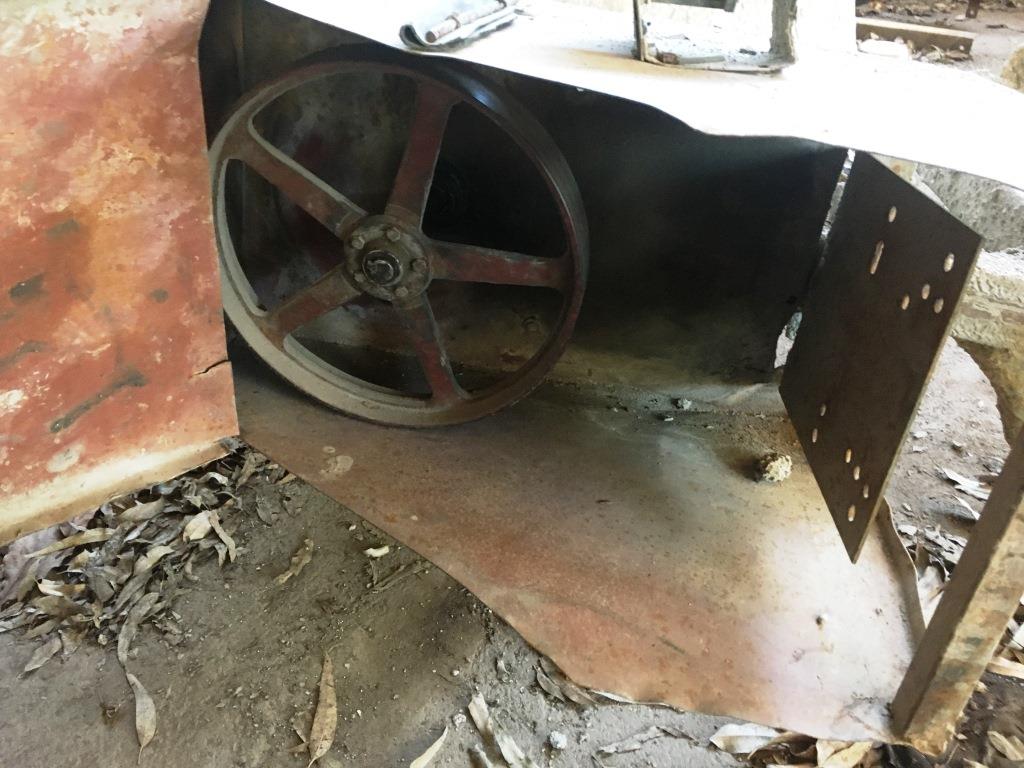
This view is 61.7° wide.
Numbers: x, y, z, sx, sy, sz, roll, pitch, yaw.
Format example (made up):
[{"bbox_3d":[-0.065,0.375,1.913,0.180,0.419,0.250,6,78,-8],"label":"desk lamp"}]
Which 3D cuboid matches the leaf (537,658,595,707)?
[{"bbox_3d":[0.064,0.367,1.052,0.076,0.018,0.030,30,40,32],"label":"leaf"}]

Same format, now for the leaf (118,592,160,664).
[{"bbox_3d":[-0.460,0.299,1.058,0.022,0.020,0.094,4,33,-3],"label":"leaf"}]

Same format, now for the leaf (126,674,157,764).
[{"bbox_3d":[-0.508,0.454,1.187,0.029,0.018,0.156,-10,34,-25],"label":"leaf"}]

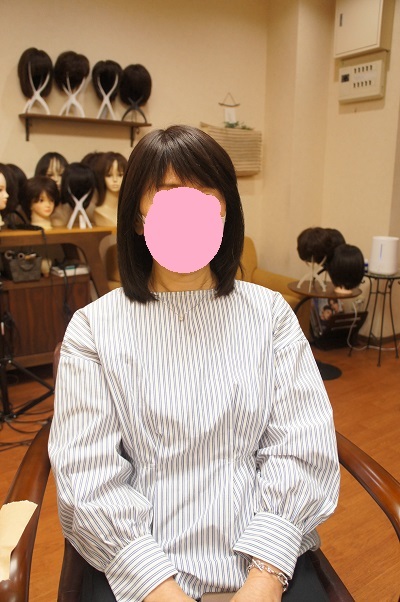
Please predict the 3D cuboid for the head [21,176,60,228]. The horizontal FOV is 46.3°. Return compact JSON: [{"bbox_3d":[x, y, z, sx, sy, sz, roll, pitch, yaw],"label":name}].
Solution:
[{"bbox_3d":[-0.936,-0.566,2.710,0.225,0.295,0.200,13,19,44],"label":"head"}]

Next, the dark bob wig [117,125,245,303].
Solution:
[{"bbox_3d":[-0.035,-0.155,0.860,0.232,0.318,0.230,0,14,-2],"label":"dark bob wig"}]

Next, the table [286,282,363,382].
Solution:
[{"bbox_3d":[0.748,0.182,2.844,0.420,0.520,0.420,0,13,0],"label":"table"}]

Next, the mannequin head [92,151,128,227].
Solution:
[{"bbox_3d":[-0.525,-0.649,2.755,0.215,0.435,0.230,-6,15,-24],"label":"mannequin head"}]

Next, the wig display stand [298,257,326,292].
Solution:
[{"bbox_3d":[0.671,-0.236,2.755,0.170,0.335,0.170,0,13,0],"label":"wig display stand"}]

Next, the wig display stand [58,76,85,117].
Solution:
[{"bbox_3d":[-0.788,-1.296,2.851,0.165,0.340,0.165,-6,15,-24],"label":"wig display stand"}]

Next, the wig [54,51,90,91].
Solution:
[{"bbox_3d":[-0.776,-1.397,2.835,0.205,0.240,0.220,-7,15,-27],"label":"wig"}]

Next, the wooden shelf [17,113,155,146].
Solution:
[{"bbox_3d":[-0.749,-1.151,3.197,0.890,0.150,0.155,-10,17,-35],"label":"wooden shelf"}]

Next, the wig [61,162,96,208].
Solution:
[{"bbox_3d":[-0.784,-0.741,3.012,0.210,0.284,0.220,-5,15,-19],"label":"wig"}]

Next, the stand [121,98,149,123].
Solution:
[{"bbox_3d":[-0.468,-1.432,3.342,0.165,0.306,0.150,-10,17,-35],"label":"stand"}]

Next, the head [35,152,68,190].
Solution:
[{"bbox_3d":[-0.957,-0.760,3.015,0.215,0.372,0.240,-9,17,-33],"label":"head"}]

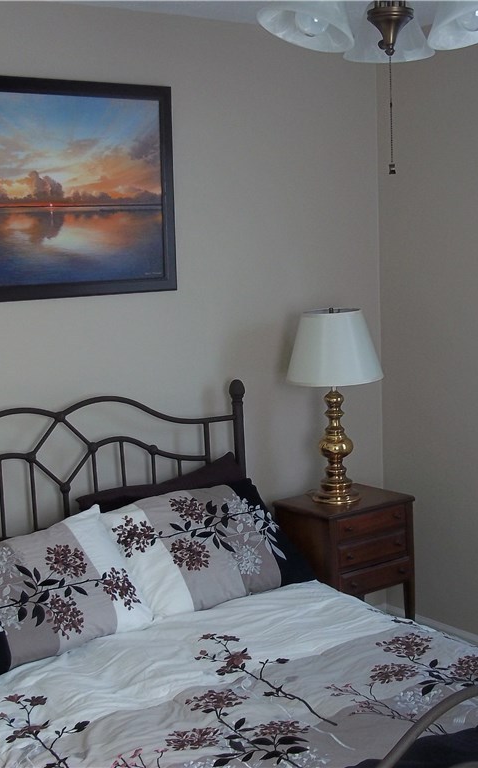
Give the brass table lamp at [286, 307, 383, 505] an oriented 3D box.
[{"bbox_3d":[0.362,0.077,4.033,0.370,0.730,0.370,-2,8,0],"label":"brass table lamp"}]

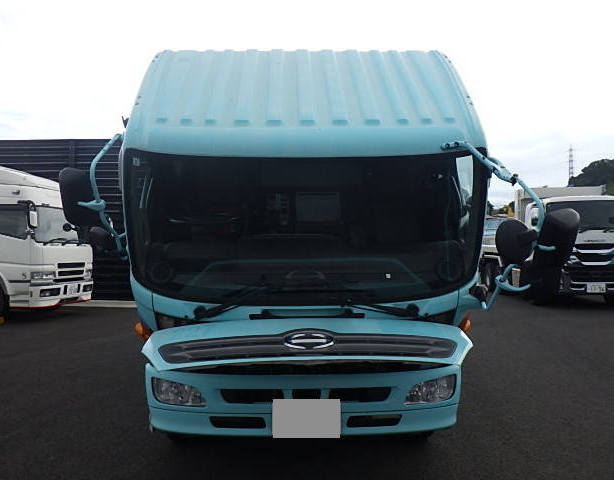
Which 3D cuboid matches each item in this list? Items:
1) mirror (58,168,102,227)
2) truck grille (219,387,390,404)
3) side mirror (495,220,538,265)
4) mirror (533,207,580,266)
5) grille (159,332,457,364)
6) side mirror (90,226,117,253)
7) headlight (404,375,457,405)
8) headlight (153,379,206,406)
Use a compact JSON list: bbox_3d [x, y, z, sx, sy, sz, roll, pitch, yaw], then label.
[{"bbox_3d":[-1.335,-0.248,3.050,0.210,0.330,0.120,10,36,12],"label":"mirror"},{"bbox_3d":[-0.015,1.029,3.430,1.120,0.105,0.100,0,0,-2],"label":"truck grille"},{"bbox_3d":[1.138,0.008,2.820,0.200,0.225,0.090,-8,31,-15],"label":"side mirror"},{"bbox_3d":[1.393,-0.012,2.900,0.200,0.330,0.120,-13,38,-20],"label":"mirror"},{"bbox_3d":[0.015,0.670,3.200,1.840,0.165,0.170,0,-40,-2],"label":"grille"},{"bbox_3d":[-1.248,-0.003,3.180,0.155,0.150,0.090,9,36,10],"label":"side mirror"},{"bbox_3d":[0.854,1.042,3.620,0.350,0.185,0.180,0,0,-10],"label":"headlight"},{"bbox_3d":[-0.875,1.040,3.540,0.360,0.180,0.180,0,0,6],"label":"headlight"}]

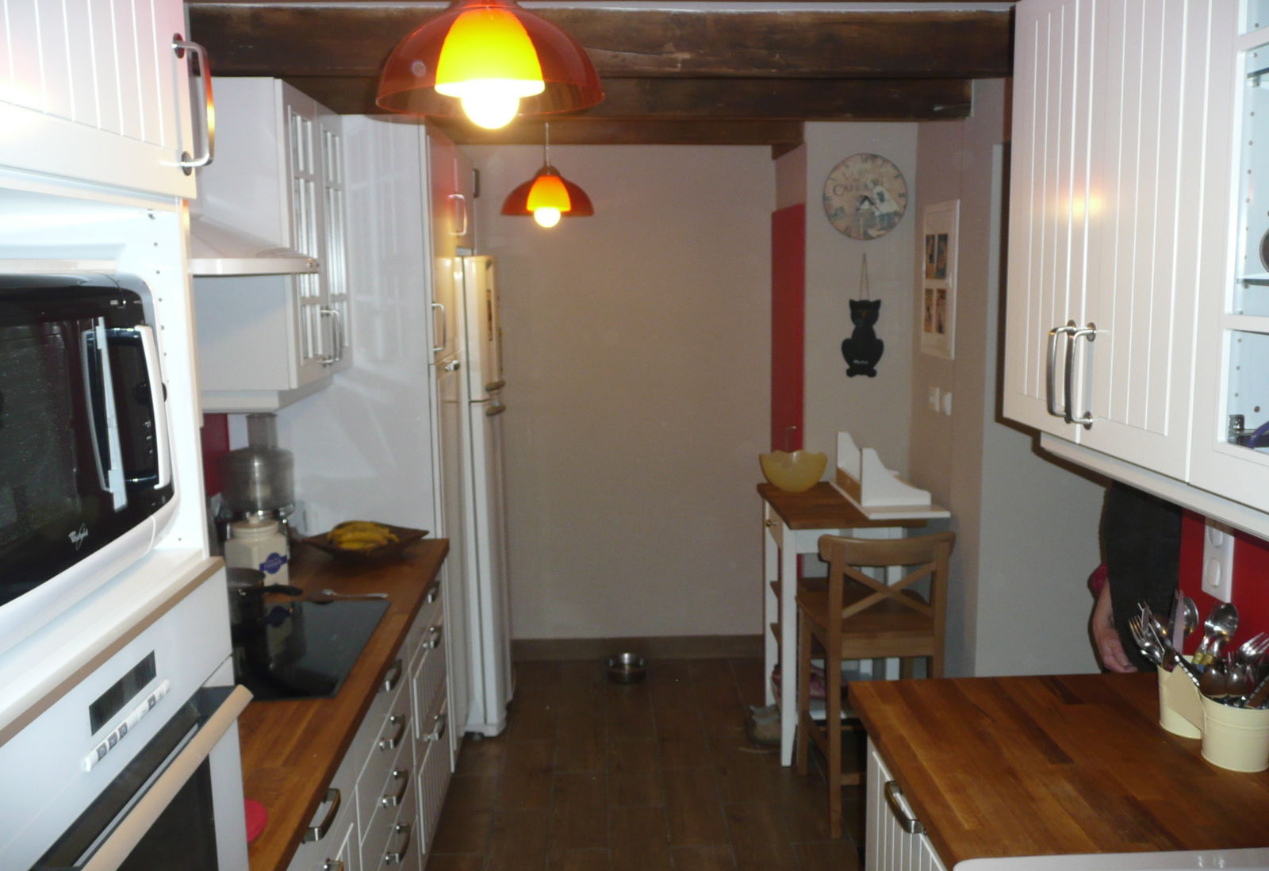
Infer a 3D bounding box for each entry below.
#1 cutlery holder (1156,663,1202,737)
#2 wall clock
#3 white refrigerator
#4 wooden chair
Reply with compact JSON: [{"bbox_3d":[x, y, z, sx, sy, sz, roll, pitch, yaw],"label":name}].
[{"bbox_3d":[0.999,0.469,1.836,0.115,0.110,0.115,-1,9,-2],"label":"cutlery holder"},{"bbox_3d":[0.863,-0.893,3.849,0.322,0.313,0.030,-1,9,-2],"label":"wall clock"},{"bbox_3d":[-0.844,0.207,3.984,0.630,1.765,0.600,-1,9,-2],"label":"white refrigerator"},{"bbox_3d":[0.718,0.736,3.246,0.395,0.945,0.460,-1,9,-2],"label":"wooden chair"}]

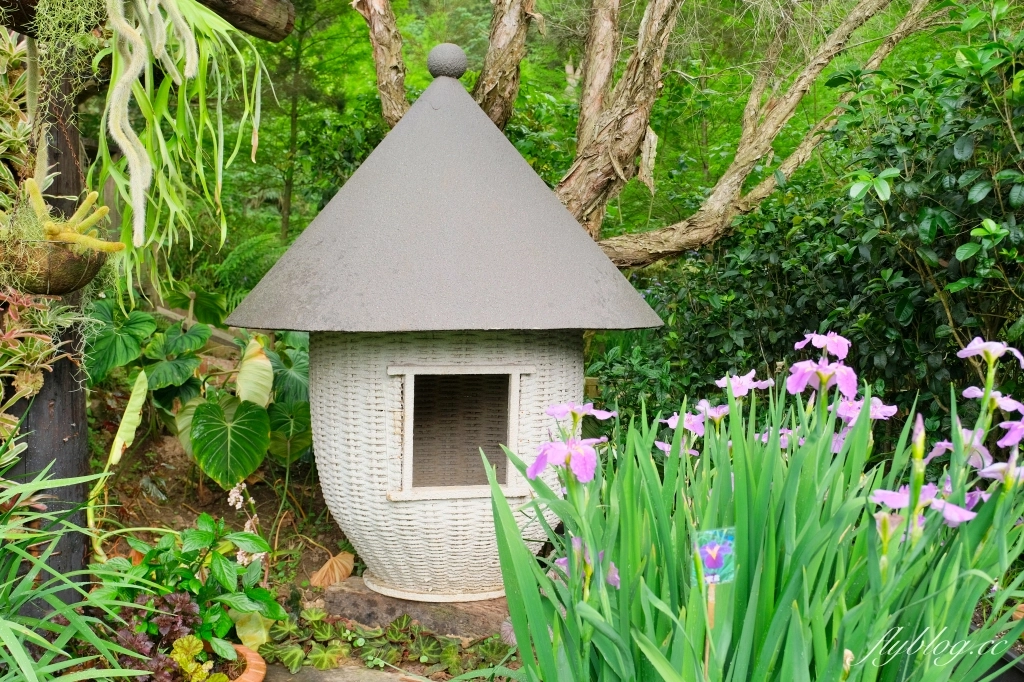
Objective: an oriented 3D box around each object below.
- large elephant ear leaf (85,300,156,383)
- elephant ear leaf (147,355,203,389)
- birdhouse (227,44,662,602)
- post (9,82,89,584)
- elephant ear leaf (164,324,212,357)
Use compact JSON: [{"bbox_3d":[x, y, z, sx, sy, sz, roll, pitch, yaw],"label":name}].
[{"bbox_3d":[-1.085,0.001,2.602,0.205,0.220,0.110,0,2,-5],"label":"large elephant ear leaf"},{"bbox_3d":[-0.973,0.088,2.705,0.165,0.110,0.120,0,2,-5],"label":"elephant ear leaf"},{"bbox_3d":[-0.151,-0.065,2.199,0.990,1.247,0.990,0,2,-9],"label":"birdhouse"},{"bbox_3d":[-0.967,-0.022,1.950,0.165,1.185,0.165,0,2,0],"label":"post"},{"bbox_3d":[-0.966,-0.002,2.802,0.150,0.105,0.110,0,2,-5],"label":"elephant ear leaf"}]

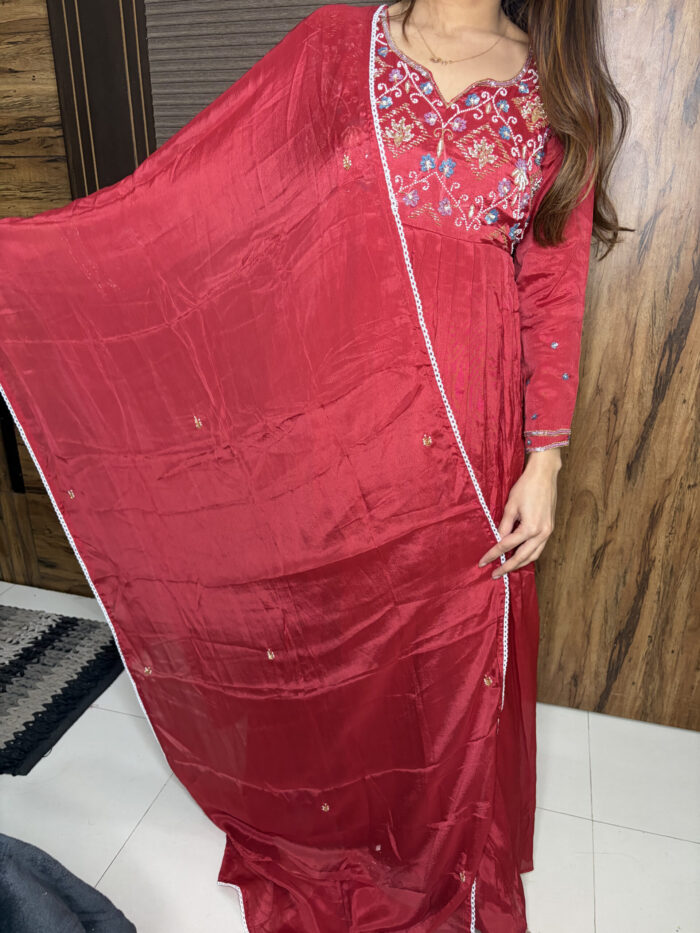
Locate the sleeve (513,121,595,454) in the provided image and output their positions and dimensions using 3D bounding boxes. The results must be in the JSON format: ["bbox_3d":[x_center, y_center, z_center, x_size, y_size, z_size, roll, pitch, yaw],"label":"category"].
[{"bbox_3d":[0.267,-0.229,0.936,0.105,0.435,0.120,2,17,10],"label":"sleeve"}]

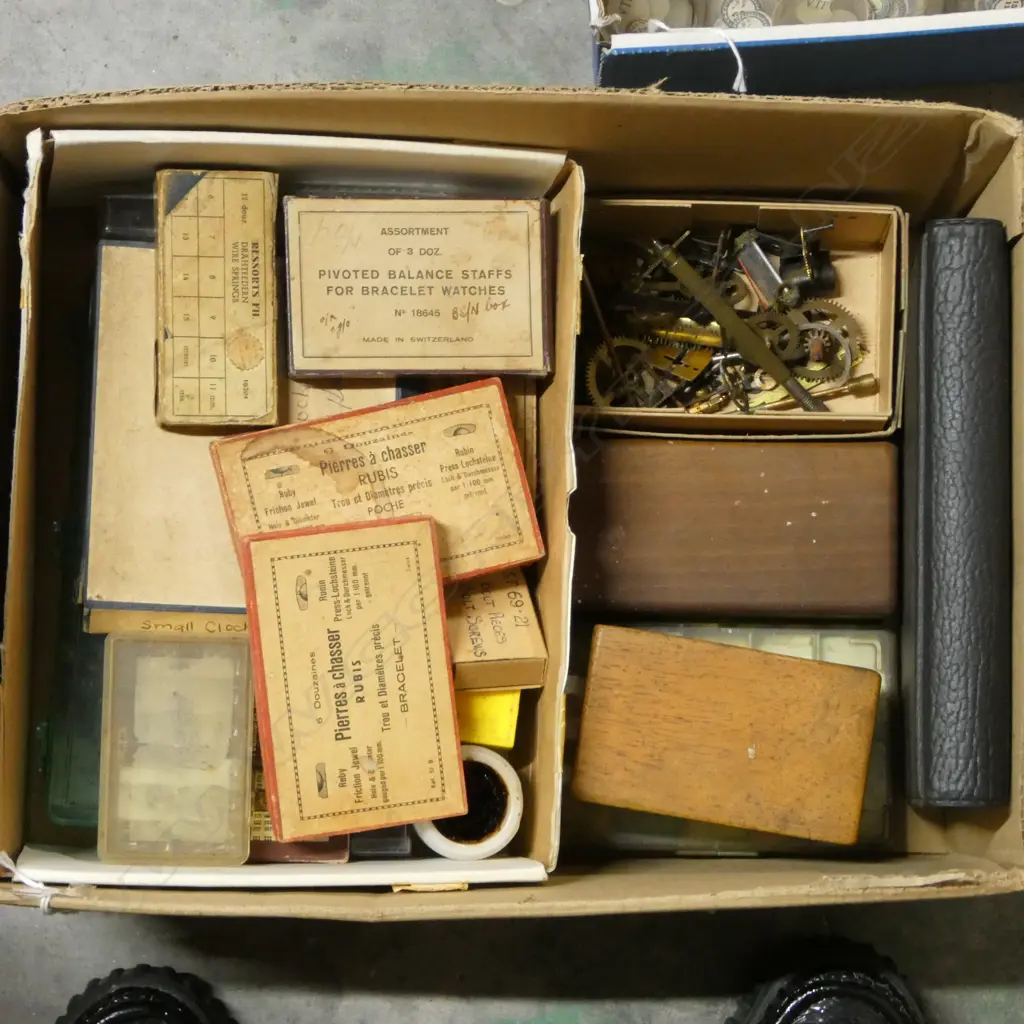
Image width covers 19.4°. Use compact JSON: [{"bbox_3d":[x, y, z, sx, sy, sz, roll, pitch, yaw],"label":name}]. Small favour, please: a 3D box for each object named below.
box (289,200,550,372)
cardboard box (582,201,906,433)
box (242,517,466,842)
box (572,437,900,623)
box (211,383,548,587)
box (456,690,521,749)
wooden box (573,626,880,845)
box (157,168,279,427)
[{"bbox_3d":[-0.038,-0.092,1.239,0.108,0.018,0.073,0,86,2],"label":"box"},{"bbox_3d":[0.096,-0.080,1.305,0.141,0.070,0.099,0,86,2],"label":"cardboard box"},{"bbox_3d":[-0.062,0.066,1.209,0.076,0.018,0.119,-8,86,1],"label":"box"},{"bbox_3d":[0.094,0.009,1.307,0.141,0.055,0.075,0,86,2],"label":"box"},{"bbox_3d":[-0.054,-0.004,1.224,0.119,0.018,0.075,-13,86,1],"label":"box"},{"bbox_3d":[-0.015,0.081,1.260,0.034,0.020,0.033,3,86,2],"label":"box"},{"bbox_3d":[0.090,0.095,1.272,0.119,0.045,0.073,9,86,2],"label":"wooden box"},{"bbox_3d":[-0.121,-0.087,1.240,0.050,0.020,0.105,0,86,2],"label":"box"}]

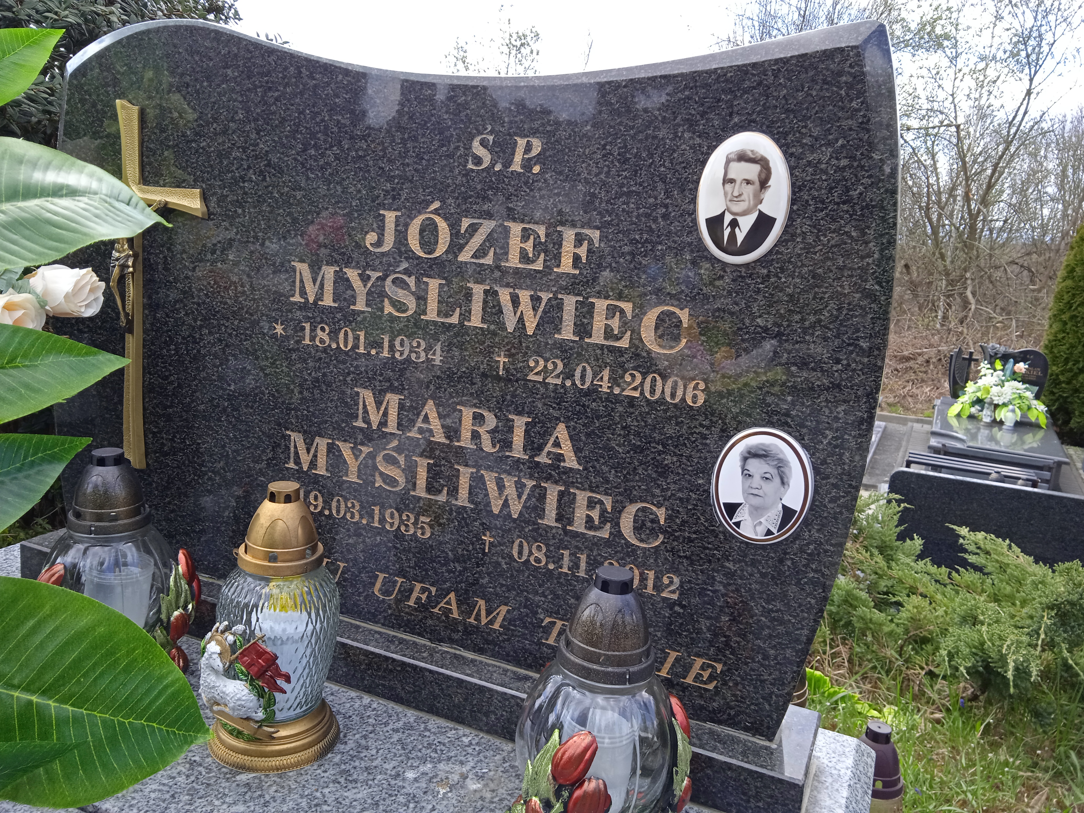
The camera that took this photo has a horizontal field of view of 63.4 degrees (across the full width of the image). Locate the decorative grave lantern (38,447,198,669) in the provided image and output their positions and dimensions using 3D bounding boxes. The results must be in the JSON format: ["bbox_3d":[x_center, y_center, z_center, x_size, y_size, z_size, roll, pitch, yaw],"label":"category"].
[{"bbox_3d":[-0.481,0.184,0.974,0.184,0.278,0.182,10,13,21],"label":"decorative grave lantern"}]

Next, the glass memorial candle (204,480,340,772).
[{"bbox_3d":[-0.276,0.217,0.906,0.138,0.279,0.150,5,12,-1],"label":"glass memorial candle"}]

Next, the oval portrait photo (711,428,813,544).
[{"bbox_3d":[0.218,0.080,0.870,0.095,0.117,0.010,10,12,21],"label":"oval portrait photo"}]

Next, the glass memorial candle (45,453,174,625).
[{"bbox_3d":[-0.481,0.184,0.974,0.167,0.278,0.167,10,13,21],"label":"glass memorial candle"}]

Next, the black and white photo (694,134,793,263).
[{"bbox_3d":[0.192,-0.198,0.836,0.088,0.124,0.010,10,12,21],"label":"black and white photo"}]

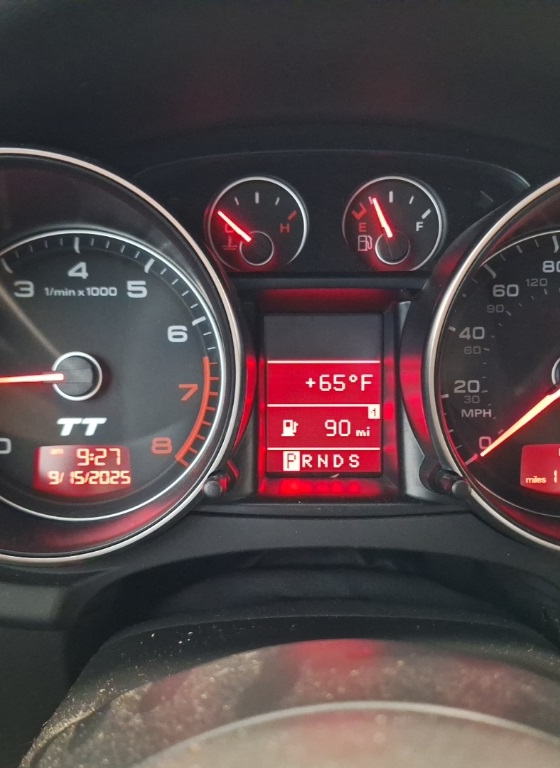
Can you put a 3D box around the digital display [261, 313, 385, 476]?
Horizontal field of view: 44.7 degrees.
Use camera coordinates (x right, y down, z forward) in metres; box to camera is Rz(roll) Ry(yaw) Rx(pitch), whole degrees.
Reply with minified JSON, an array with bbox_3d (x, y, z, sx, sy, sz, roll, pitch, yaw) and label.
[{"bbox_3d":[0.016,0.004,0.250,0.043,0.059,0.009,0,0,0],"label":"digital display"}]

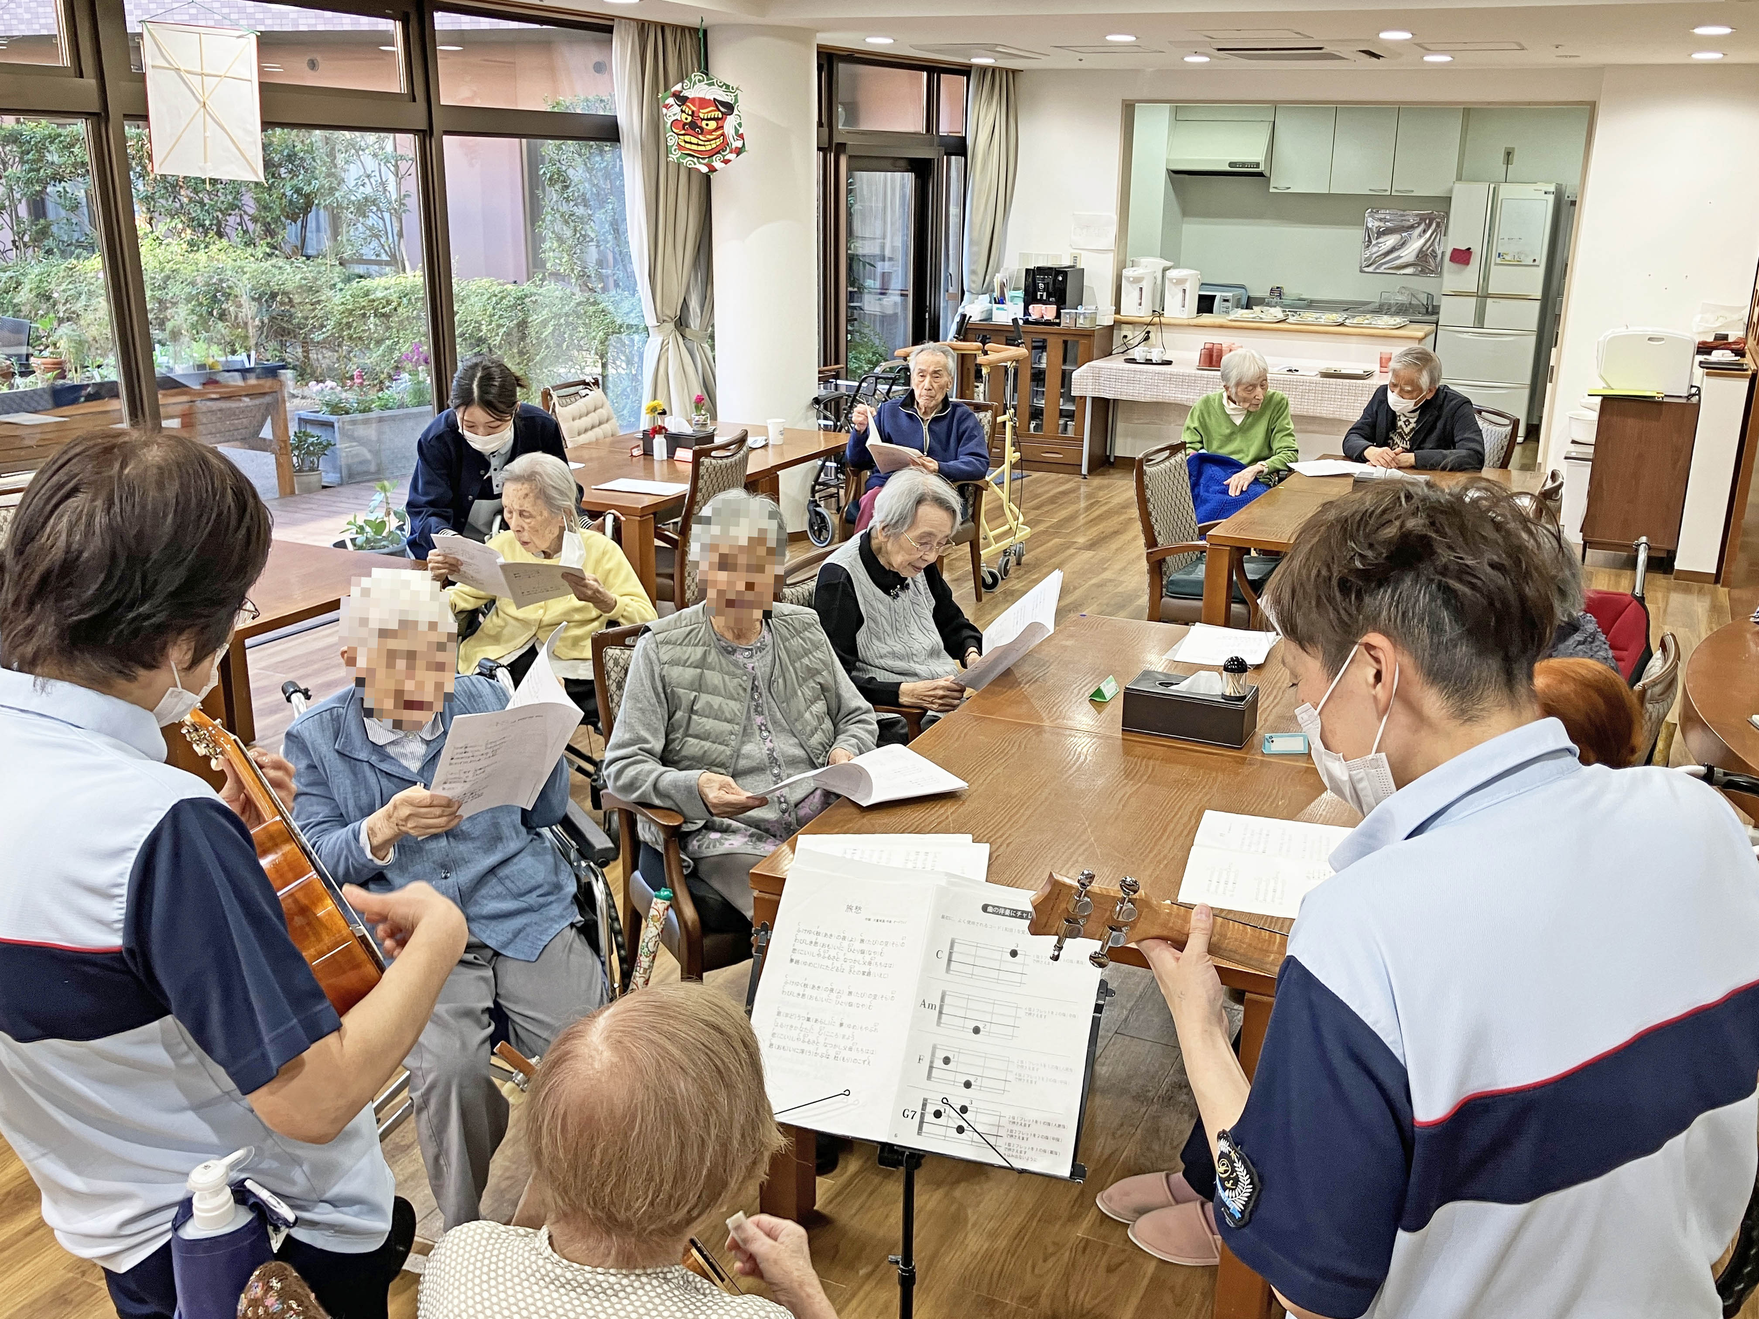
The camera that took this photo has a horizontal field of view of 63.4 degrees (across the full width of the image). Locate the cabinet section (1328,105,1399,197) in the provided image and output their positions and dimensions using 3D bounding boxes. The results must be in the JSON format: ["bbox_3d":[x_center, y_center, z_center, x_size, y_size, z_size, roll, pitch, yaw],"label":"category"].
[{"bbox_3d":[3.698,-3.865,10.749,0.440,0.680,0.370,9,20,22],"label":"cabinet section"}]

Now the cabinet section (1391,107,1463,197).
[{"bbox_3d":[4.109,-3.800,10.583,0.440,0.680,0.370,9,20,22],"label":"cabinet section"}]

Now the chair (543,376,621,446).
[{"bbox_3d":[-1.266,-0.893,7.018,0.600,0.880,0.550,9,20,24],"label":"chair"}]

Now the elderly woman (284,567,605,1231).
[{"bbox_3d":[-0.785,0.387,2.510,0.550,1.150,0.720,-7,19,-22],"label":"elderly woman"}]

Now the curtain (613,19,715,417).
[{"bbox_3d":[-1.137,-2.095,7.875,0.220,2.580,0.800,9,20,24],"label":"curtain"}]

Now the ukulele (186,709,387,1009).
[{"bbox_3d":[-0.588,0.167,1.335,0.080,0.210,0.590,-32,39,-22],"label":"ukulele"}]

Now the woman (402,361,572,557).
[{"bbox_3d":[-1.160,-0.294,4.434,0.520,1.340,0.750,-3,18,-11],"label":"woman"}]

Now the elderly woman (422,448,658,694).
[{"bbox_3d":[-0.825,-0.007,3.689,0.550,1.120,0.750,-3,18,-11],"label":"elderly woman"}]

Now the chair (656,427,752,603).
[{"bbox_3d":[-0.831,-0.460,5.696,0.580,0.880,0.540,9,20,24],"label":"chair"}]

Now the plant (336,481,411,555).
[{"bbox_3d":[-2.229,-0.507,6.290,0.380,0.580,0.380,9,20,24],"label":"plant"}]

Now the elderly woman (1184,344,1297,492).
[{"bbox_3d":[1.543,-0.739,6.190,0.520,1.180,0.780,-4,19,-14],"label":"elderly woman"}]

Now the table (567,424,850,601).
[{"bbox_3d":[-0.941,-0.551,6.300,0.960,0.700,1.810,10,20,25],"label":"table"}]

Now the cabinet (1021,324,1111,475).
[{"bbox_3d":[1.051,-1.793,9.660,0.960,0.936,0.402,10,20,25],"label":"cabinet"}]

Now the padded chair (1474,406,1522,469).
[{"bbox_3d":[2.496,-0.669,6.444,0.590,0.910,0.570,-7,19,-21],"label":"padded chair"}]

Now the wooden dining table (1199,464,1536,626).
[{"bbox_3d":[1.922,-0.265,5.461,0.900,0.700,1.800,9,20,24],"label":"wooden dining table"}]

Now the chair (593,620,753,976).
[{"bbox_3d":[-0.238,0.376,3.129,0.600,0.930,0.570,13,22,33],"label":"chair"}]

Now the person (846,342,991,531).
[{"bbox_3d":[0.125,-0.762,6.178,0.600,1.210,0.800,9,20,23],"label":"person"}]

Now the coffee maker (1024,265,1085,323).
[{"bbox_3d":[1.177,-2.414,9.462,0.265,0.367,0.412,10,20,25],"label":"coffee maker"}]

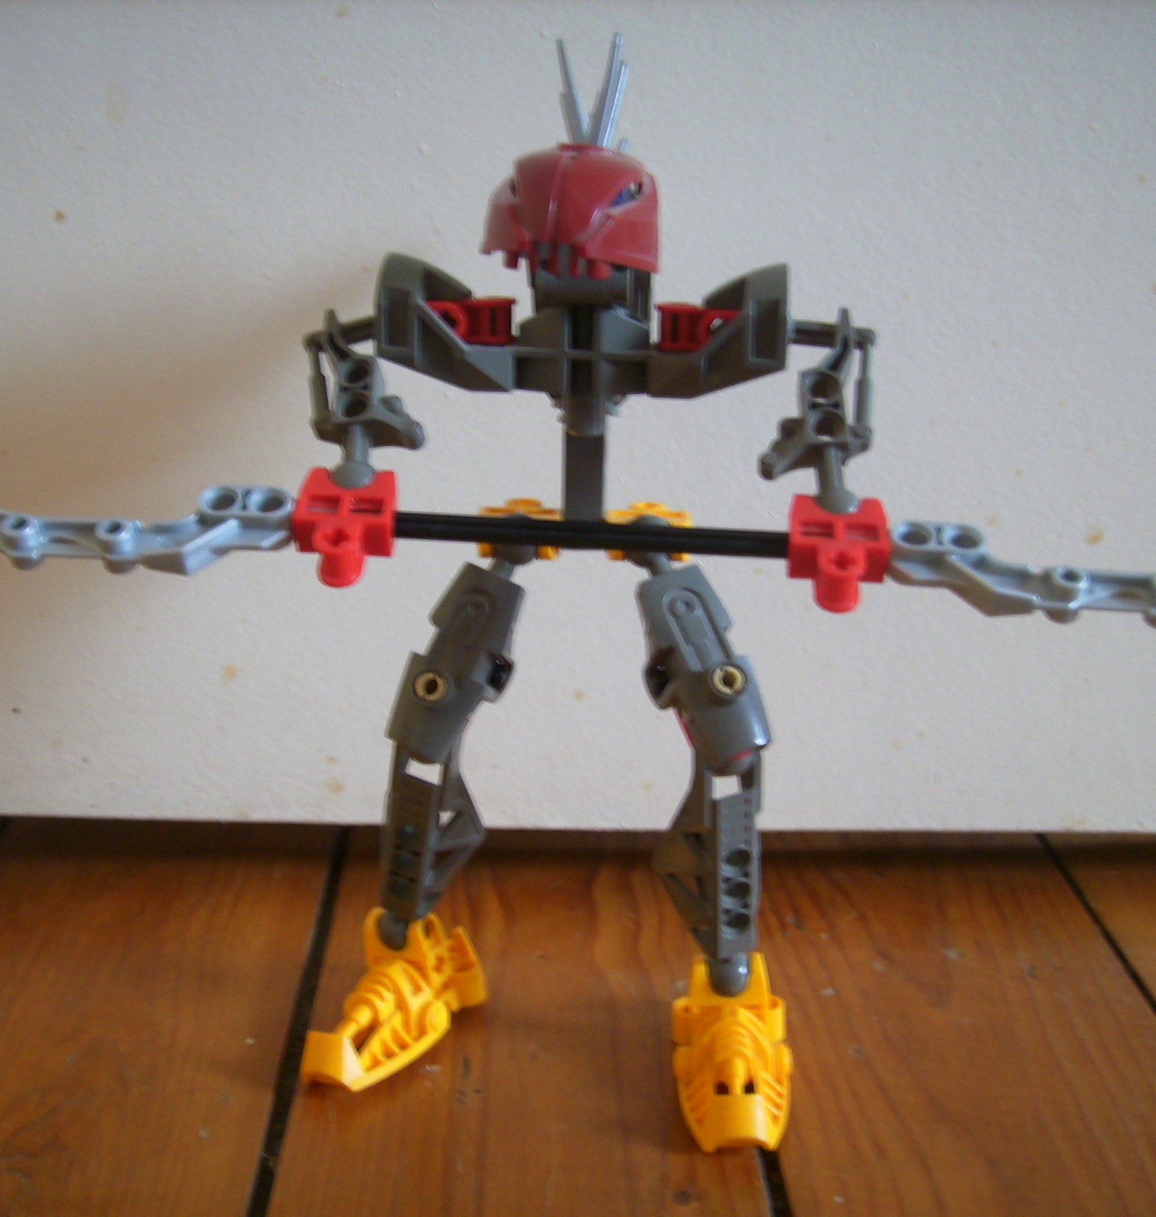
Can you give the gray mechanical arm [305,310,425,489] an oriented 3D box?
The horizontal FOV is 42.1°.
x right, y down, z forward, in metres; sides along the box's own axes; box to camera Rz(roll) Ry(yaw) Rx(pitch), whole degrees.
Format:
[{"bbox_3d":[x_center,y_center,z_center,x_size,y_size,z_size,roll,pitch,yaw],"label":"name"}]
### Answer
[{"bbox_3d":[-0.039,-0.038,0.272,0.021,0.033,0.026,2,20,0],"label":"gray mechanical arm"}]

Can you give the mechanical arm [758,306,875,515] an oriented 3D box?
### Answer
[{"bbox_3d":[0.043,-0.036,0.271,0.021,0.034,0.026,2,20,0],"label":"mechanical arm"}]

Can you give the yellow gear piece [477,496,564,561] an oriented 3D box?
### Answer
[{"bbox_3d":[-0.012,-0.015,0.293,0.017,0.011,0.016,2,20,0],"label":"yellow gear piece"}]

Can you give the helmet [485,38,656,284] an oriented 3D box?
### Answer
[{"bbox_3d":[-0.001,-0.080,0.266,0.030,0.041,0.032,8,21,17],"label":"helmet"}]

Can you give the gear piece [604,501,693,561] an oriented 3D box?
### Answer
[{"bbox_3d":[0.014,-0.015,0.293,0.017,0.011,0.016,2,20,0],"label":"gear piece"}]

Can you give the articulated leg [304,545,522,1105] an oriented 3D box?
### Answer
[{"bbox_3d":[-0.032,0.041,0.291,0.038,0.095,0.046,7,20,14],"label":"articulated leg"}]

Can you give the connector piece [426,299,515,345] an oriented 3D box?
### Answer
[{"bbox_3d":[-0.020,-0.054,0.282,0.017,0.009,0.009,4,20,5],"label":"connector piece"}]

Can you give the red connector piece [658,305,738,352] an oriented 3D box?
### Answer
[{"bbox_3d":[0.023,-0.053,0.282,0.017,0.009,0.009,1,20,-5],"label":"red connector piece"}]

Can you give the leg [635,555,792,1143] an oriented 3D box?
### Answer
[{"bbox_3d":[0.025,0.044,0.284,0.030,0.098,0.050,3,20,3],"label":"leg"}]

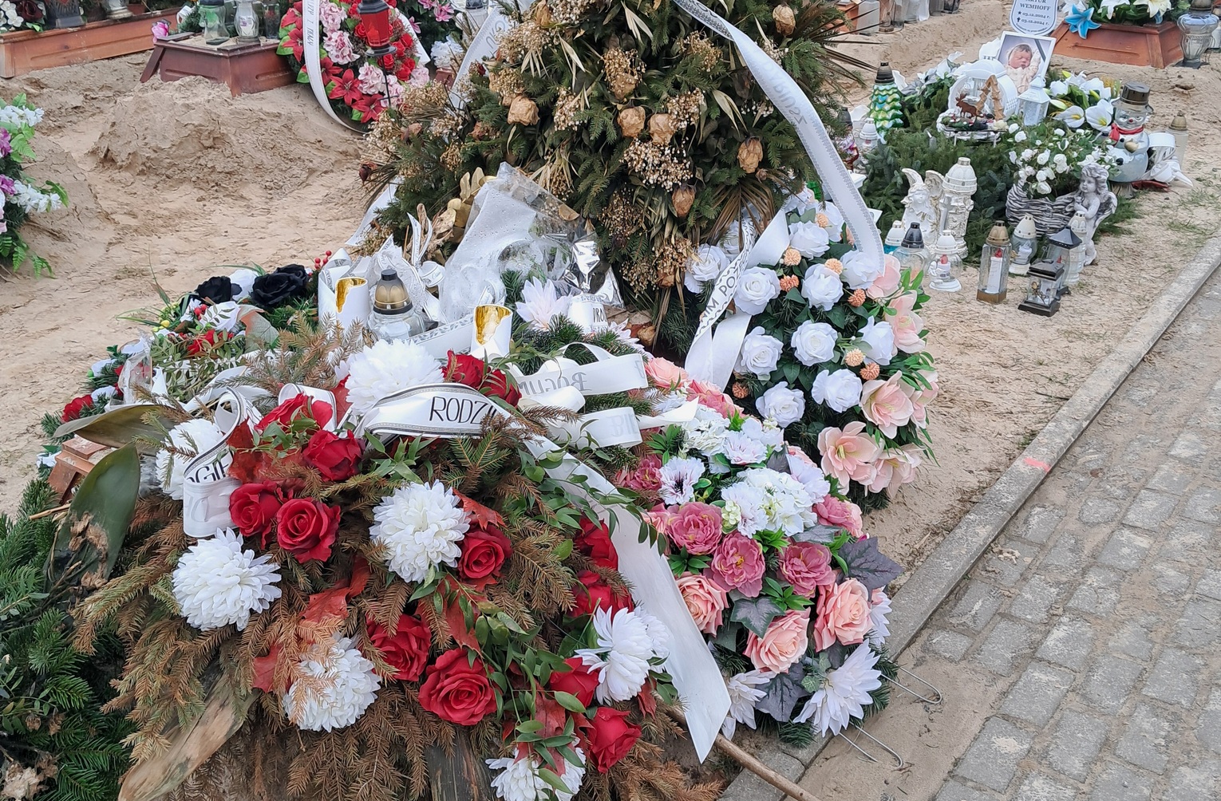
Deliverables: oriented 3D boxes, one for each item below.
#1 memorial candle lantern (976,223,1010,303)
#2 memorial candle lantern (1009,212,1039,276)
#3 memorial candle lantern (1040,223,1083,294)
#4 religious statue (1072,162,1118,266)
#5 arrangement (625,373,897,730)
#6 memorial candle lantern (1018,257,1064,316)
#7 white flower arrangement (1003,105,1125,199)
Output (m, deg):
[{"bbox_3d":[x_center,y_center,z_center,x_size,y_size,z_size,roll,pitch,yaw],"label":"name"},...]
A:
[{"bbox_3d":[1.252,-0.450,4.135,0.075,0.250,0.075,25,34,39],"label":"memorial candle lantern"},{"bbox_3d":[1.428,-0.540,4.381,0.085,0.205,0.085,14,28,23],"label":"memorial candle lantern"},{"bbox_3d":[1.510,-0.477,4.246,0.090,0.215,0.090,22,32,35],"label":"memorial candle lantern"},{"bbox_3d":[1.665,-0.641,4.361,0.150,0.340,0.150,-12,29,-25],"label":"religious statue"},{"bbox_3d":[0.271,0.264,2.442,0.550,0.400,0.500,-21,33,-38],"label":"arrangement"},{"bbox_3d":[1.368,-0.362,4.014,0.110,0.160,0.110,21,32,35],"label":"memorial candle lantern"},{"bbox_3d":[1.687,-0.937,4.782,0.380,0.240,0.300,14,28,23],"label":"white flower arrangement"}]

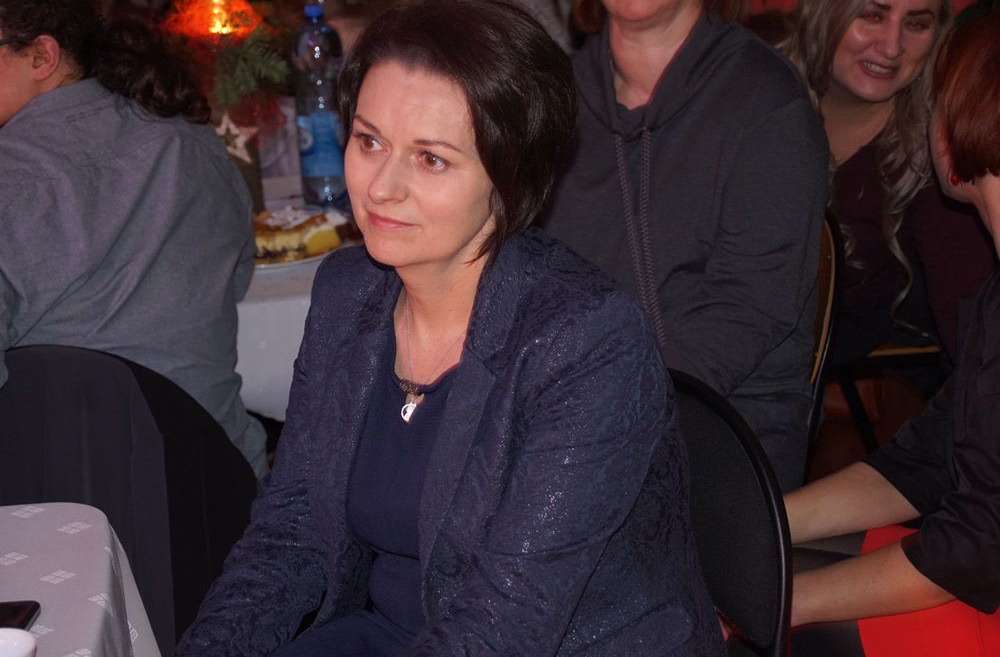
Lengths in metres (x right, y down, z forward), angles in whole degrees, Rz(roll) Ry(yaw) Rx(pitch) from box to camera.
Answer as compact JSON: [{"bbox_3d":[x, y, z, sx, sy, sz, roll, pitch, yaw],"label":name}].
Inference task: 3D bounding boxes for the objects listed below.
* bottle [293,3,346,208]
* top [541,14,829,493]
[{"bbox_3d":[-0.295,-0.364,3.740,0.084,0.325,0.084,-3,15,0],"label":"bottle"},{"bbox_3d":[0.198,-0.063,2.870,0.470,0.620,0.360,6,17,32],"label":"top"}]

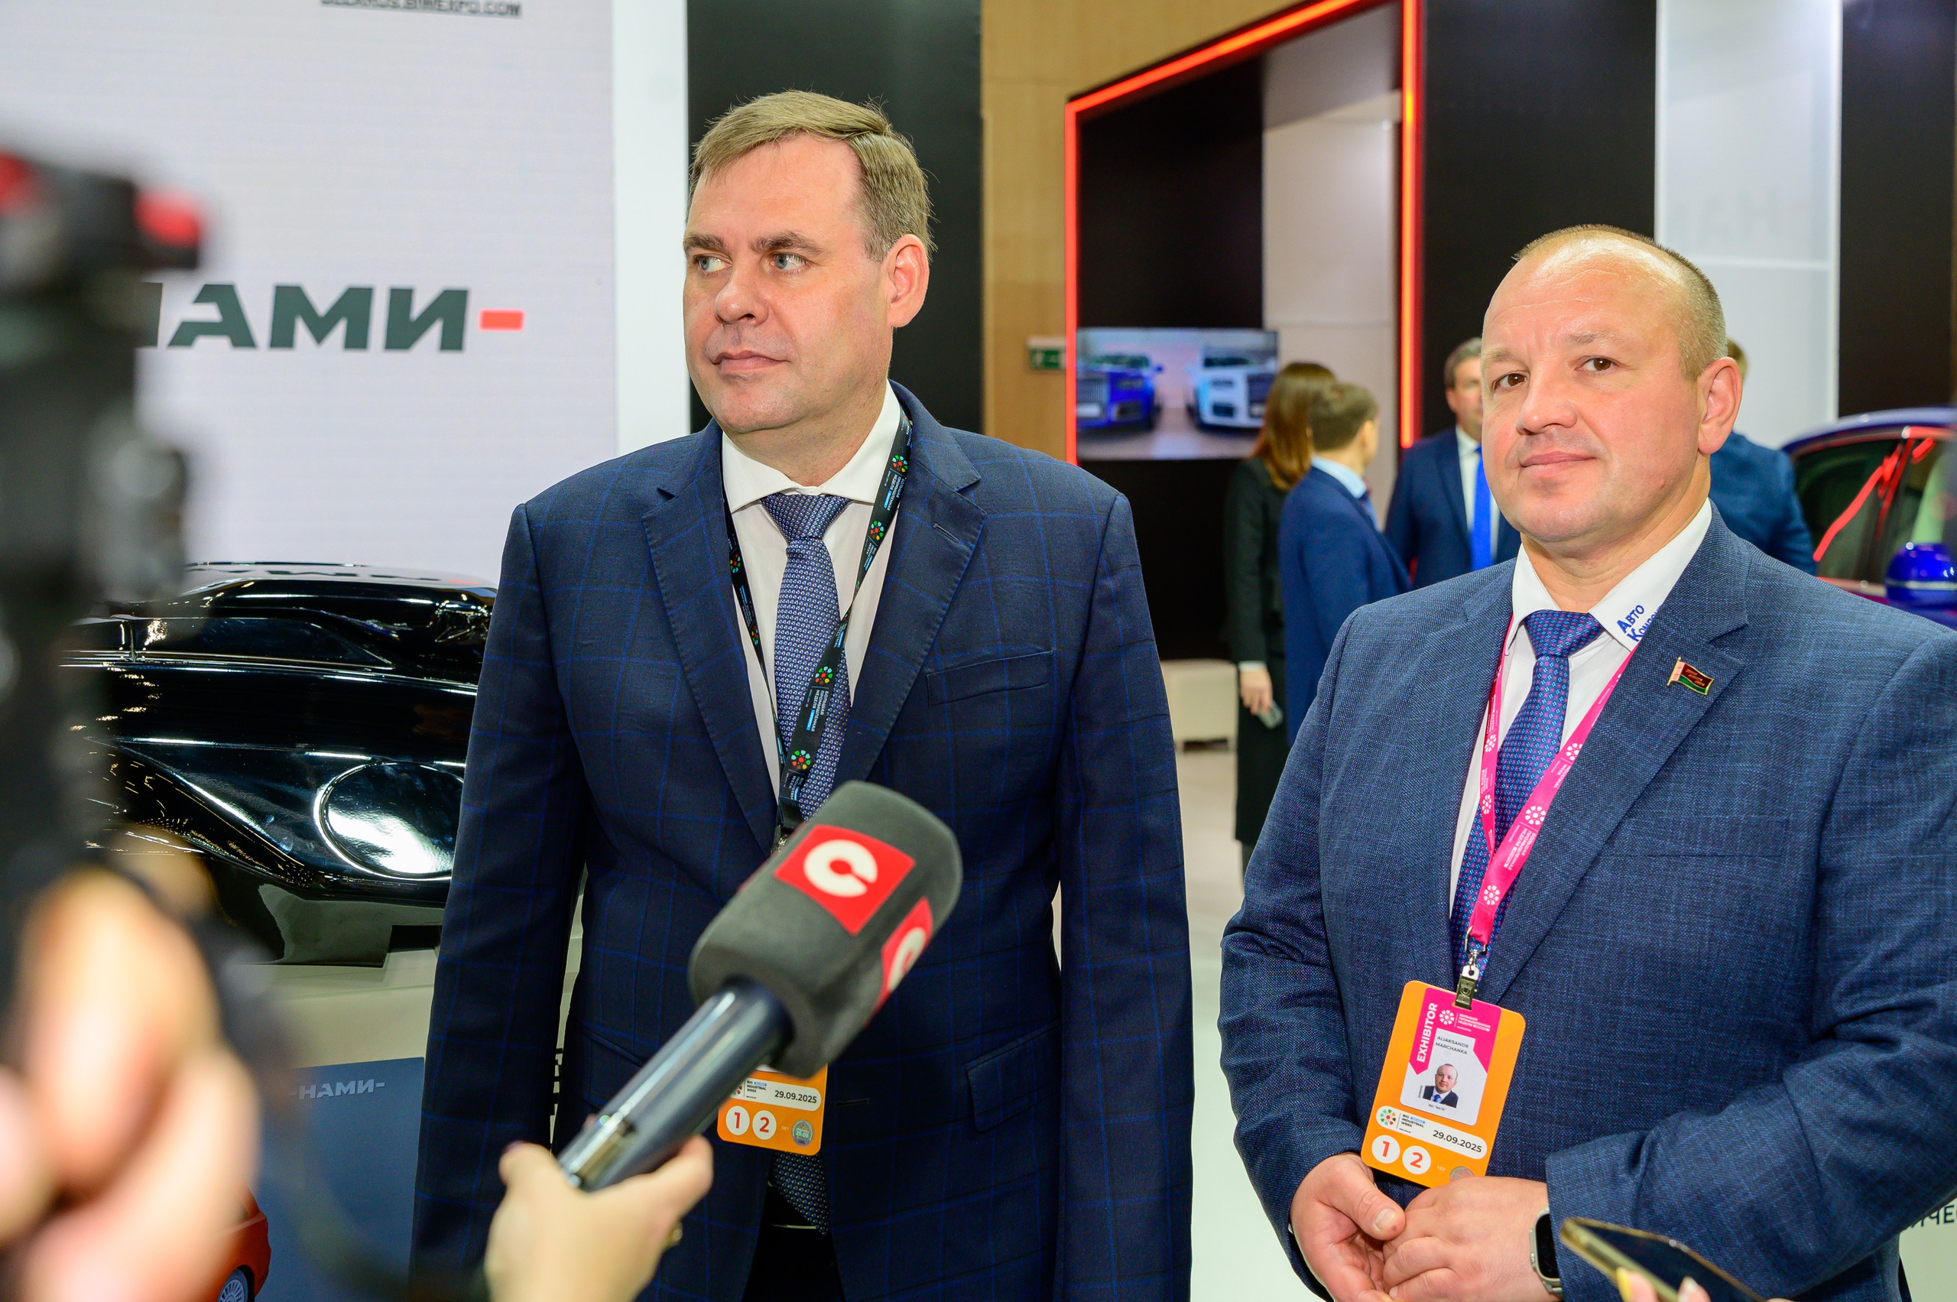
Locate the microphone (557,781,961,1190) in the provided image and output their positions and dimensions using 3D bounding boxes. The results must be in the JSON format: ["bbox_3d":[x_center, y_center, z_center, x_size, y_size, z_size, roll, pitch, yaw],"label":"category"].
[{"bbox_3d":[-0.108,0.170,0.980,0.077,0.077,0.285,32,51,14],"label":"microphone"}]

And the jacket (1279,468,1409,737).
[{"bbox_3d":[1.010,-0.108,5.800,0.350,0.760,0.480,0,3,-5],"label":"jacket"}]

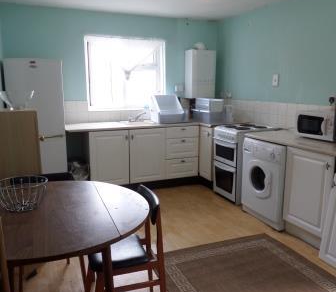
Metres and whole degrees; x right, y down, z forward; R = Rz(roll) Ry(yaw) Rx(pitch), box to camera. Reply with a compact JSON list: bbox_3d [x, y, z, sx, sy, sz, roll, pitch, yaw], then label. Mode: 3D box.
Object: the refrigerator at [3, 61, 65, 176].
[{"bbox_3d":[-1.567,-0.156,3.807,0.585,1.700,0.600,-4,11,-22],"label":"refrigerator"}]

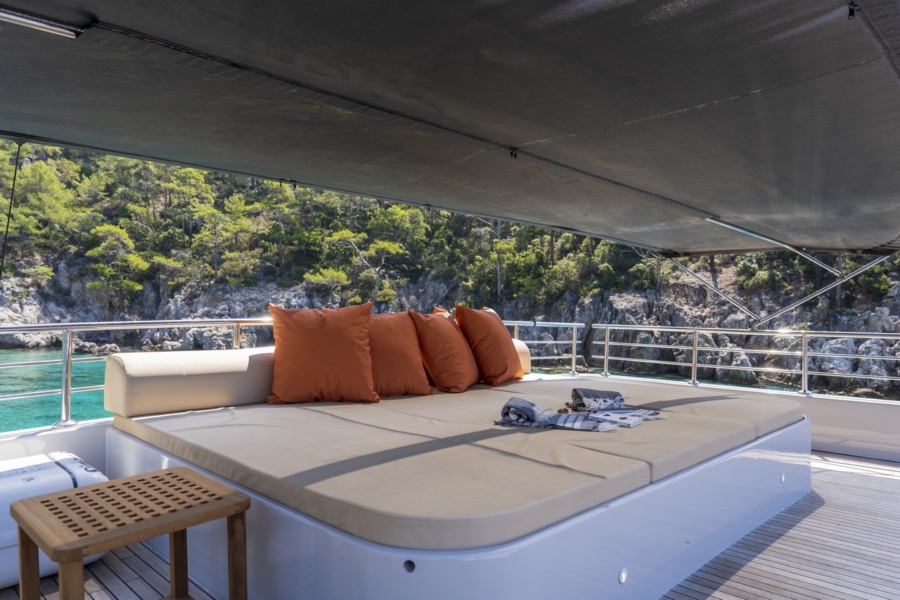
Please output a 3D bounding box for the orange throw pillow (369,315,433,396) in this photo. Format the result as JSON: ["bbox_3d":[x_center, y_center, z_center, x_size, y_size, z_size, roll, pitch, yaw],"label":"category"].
[{"bbox_3d":[-0.412,0.303,3.480,0.550,0.550,0.200,0,-29,-33],"label":"orange throw pillow"}]

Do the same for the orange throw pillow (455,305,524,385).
[{"bbox_3d":[0.276,0.299,4.090,0.200,0.550,0.550,-30,-12,22],"label":"orange throw pillow"}]

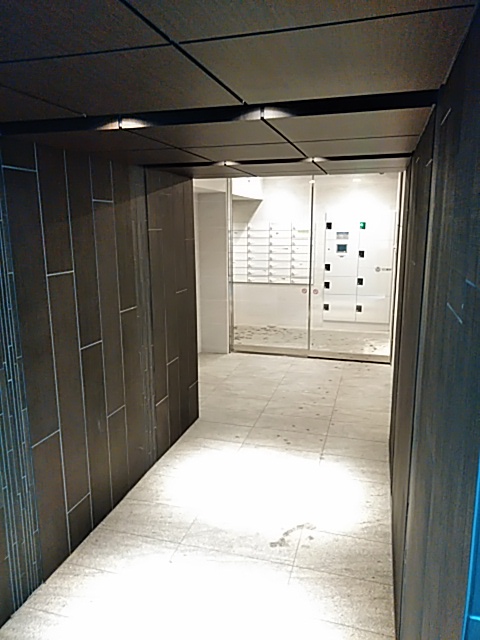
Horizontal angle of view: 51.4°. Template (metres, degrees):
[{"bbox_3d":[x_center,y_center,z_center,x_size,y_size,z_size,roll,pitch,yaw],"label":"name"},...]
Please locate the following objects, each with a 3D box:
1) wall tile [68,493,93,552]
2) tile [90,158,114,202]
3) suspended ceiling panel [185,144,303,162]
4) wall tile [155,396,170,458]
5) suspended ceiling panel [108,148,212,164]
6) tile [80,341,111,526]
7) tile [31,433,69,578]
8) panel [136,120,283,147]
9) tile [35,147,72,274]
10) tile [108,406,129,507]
[{"bbox_3d":[-0.844,1.059,2.620,0.020,0.216,0.201,3,12,16],"label":"wall tile"},{"bbox_3d":[-0.742,-0.746,2.664,0.020,0.214,0.200,3,12,16],"label":"tile"},{"bbox_3d":[0.043,-0.832,2.453,0.511,0.025,0.536,3,12,16],"label":"suspended ceiling panel"},{"bbox_3d":[-0.558,0.773,3.582,0.020,0.396,0.198,3,12,16],"label":"wall tile"},{"bbox_3d":[-0.453,-0.857,2.592,0.507,0.025,0.536,3,12,16],"label":"suspended ceiling panel"},{"bbox_3d":[-0.789,0.631,2.738,0.020,1.009,0.203,3,12,16],"label":"tile"},{"bbox_3d":[-0.901,0.878,2.384,0.020,0.664,0.197,3,12,16],"label":"tile"},{"bbox_3d":[-0.104,-0.728,1.938,0.511,0.025,0.526,3,12,16],"label":"panel"},{"bbox_3d":[-0.855,-0.497,2.306,0.020,0.559,0.203,3,12,16],"label":"tile"},{"bbox_3d":[-0.731,0.812,2.978,0.020,0.558,0.200,3,12,16],"label":"tile"}]

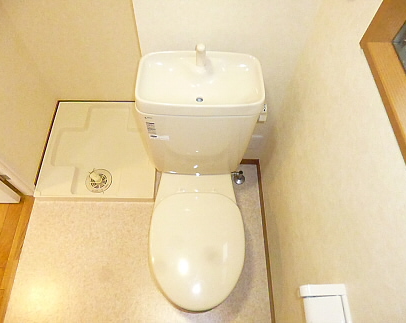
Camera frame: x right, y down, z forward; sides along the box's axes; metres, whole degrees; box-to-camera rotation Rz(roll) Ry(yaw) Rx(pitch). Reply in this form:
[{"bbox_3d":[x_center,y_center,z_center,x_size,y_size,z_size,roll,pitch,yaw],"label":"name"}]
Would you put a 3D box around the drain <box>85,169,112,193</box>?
[{"bbox_3d":[-0.595,0.102,1.694,0.147,0.045,0.147,1,65,-3],"label":"drain"}]

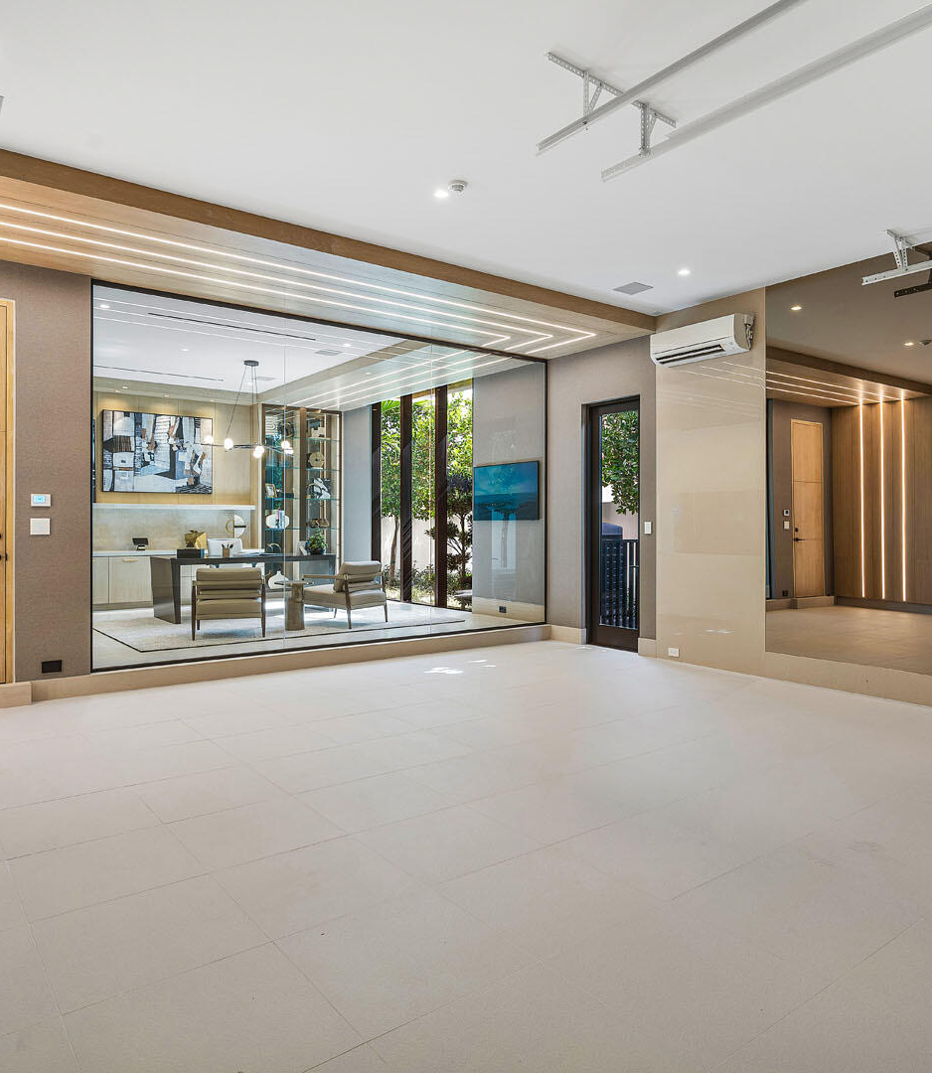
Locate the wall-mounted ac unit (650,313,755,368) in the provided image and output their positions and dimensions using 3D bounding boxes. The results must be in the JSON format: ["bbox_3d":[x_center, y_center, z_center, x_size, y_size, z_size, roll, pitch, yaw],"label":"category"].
[{"bbox_3d":[2.134,-1.782,6.959,0.230,0.305,0.895,0,1,-37],"label":"wall-mounted ac unit"}]

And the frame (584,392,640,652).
[{"bbox_3d":[1.613,-0.122,8.171,0.130,2.653,0.772,0,1,-37],"label":"frame"}]

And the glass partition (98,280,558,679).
[{"bbox_3d":[-0.990,-0.485,7.417,4.891,3.080,0.090,0,1,-37],"label":"glass partition"}]

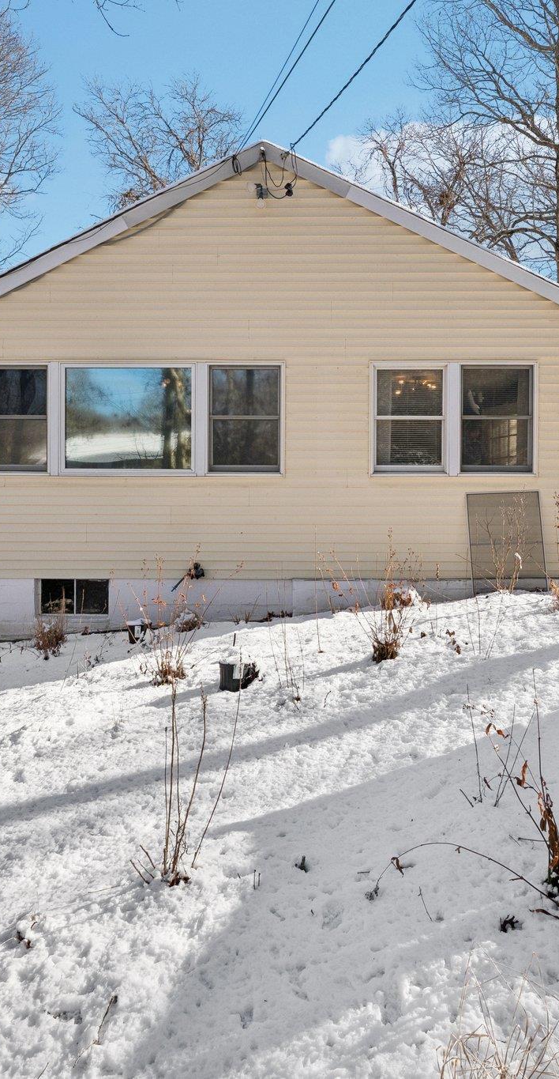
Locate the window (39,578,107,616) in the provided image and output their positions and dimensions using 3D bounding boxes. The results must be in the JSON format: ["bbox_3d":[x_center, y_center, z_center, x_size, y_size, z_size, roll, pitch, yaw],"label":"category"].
[{"bbox_3d":[-2.285,0.655,7.070,0.790,0.415,0.100,0,0,1],"label":"window"}]

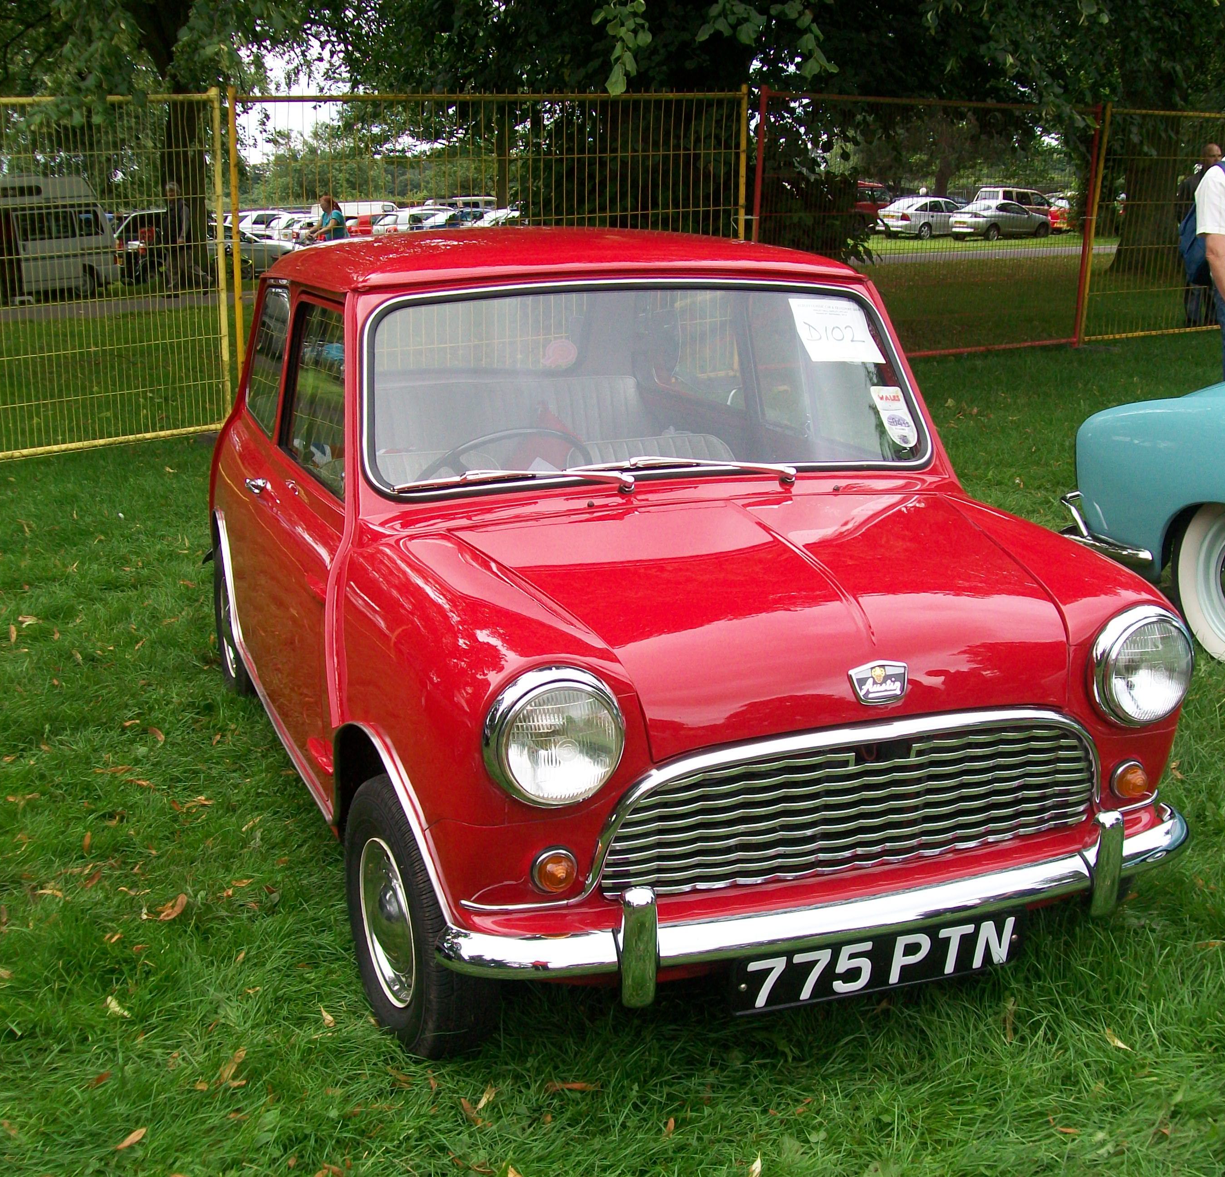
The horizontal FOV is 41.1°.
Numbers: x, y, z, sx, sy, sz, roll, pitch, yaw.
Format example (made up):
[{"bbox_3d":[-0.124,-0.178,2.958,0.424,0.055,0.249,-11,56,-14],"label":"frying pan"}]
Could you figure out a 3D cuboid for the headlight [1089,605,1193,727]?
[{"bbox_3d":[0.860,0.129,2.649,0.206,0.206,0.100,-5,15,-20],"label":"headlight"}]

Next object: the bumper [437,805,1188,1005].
[{"bbox_3d":[0.391,0.466,2.556,1.350,0.200,0.190,-5,15,-20],"label":"bumper"}]

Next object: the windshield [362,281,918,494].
[{"bbox_3d":[0.083,-0.406,3.183,1.165,0.410,0.090,-5,-19,-20],"label":"windshield"}]

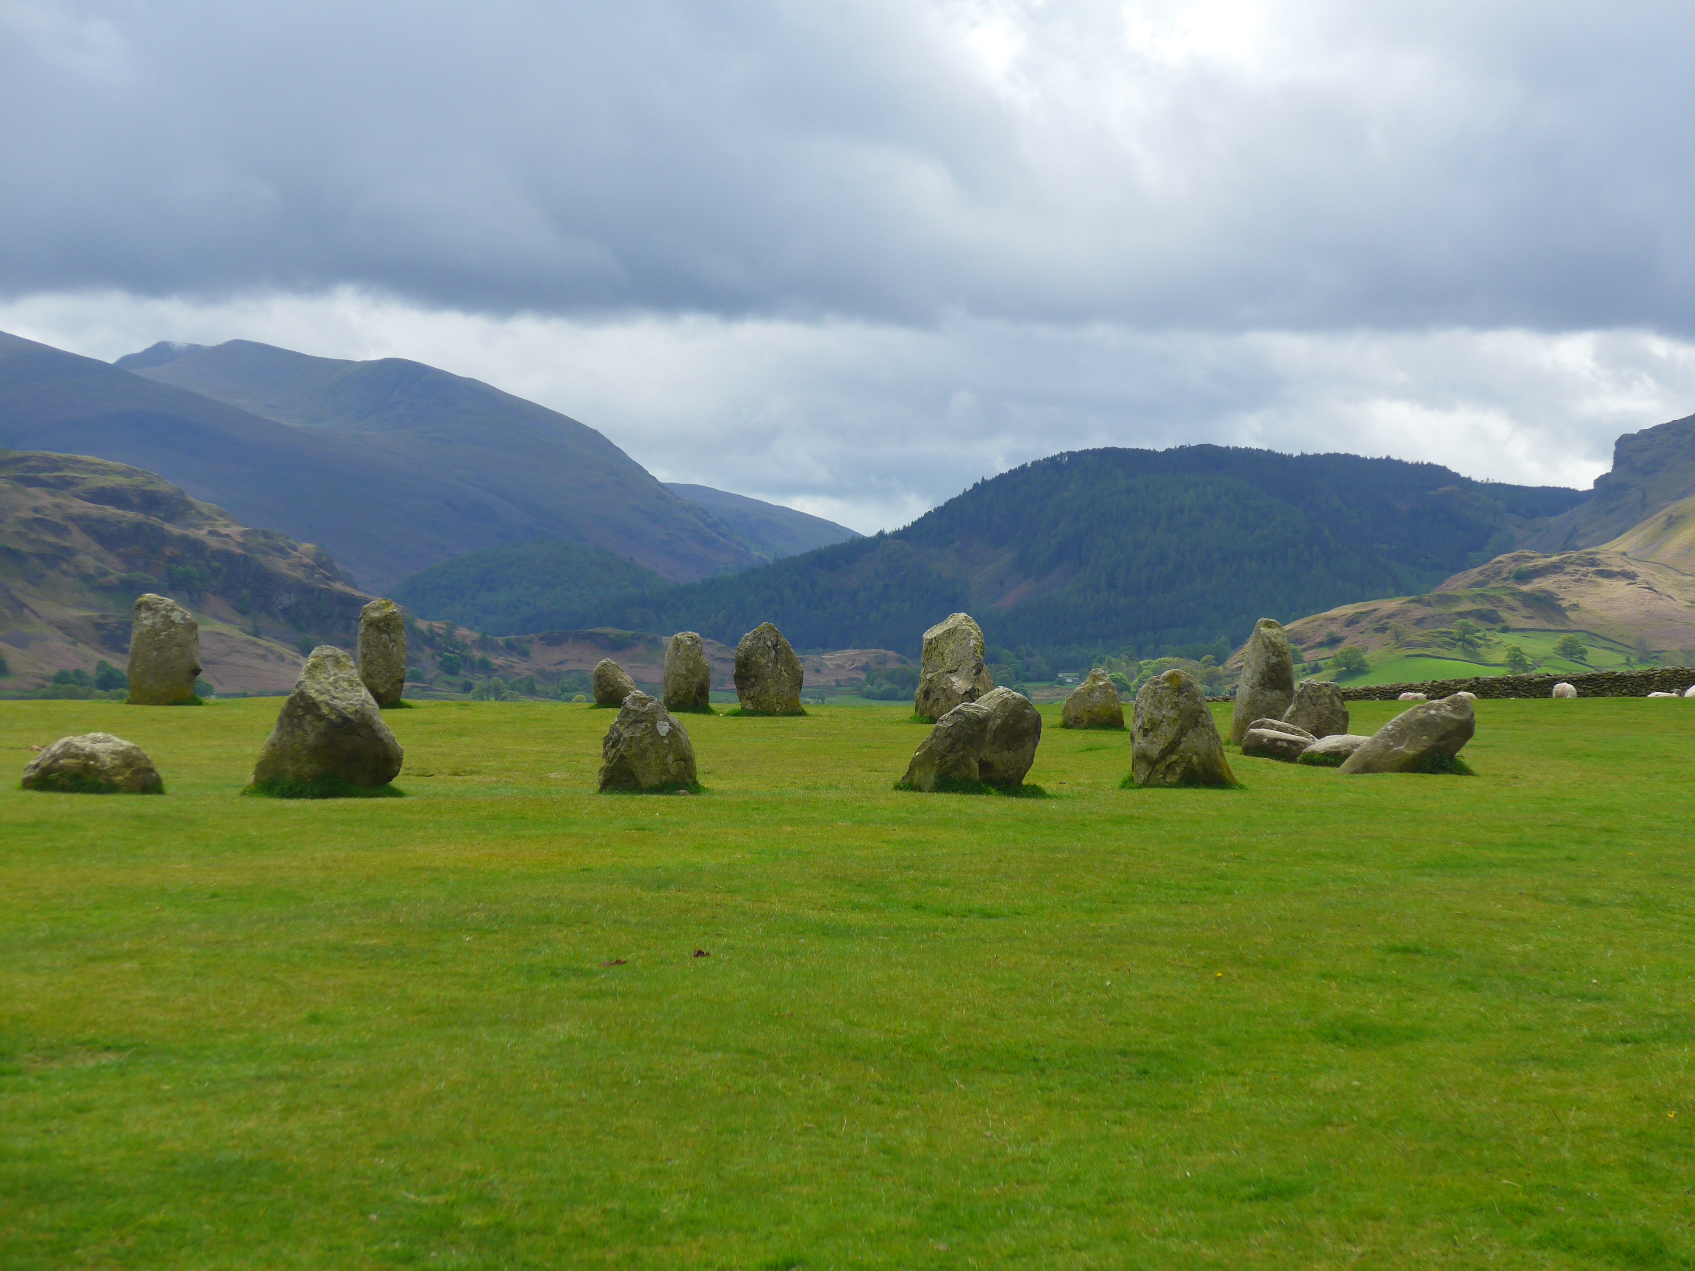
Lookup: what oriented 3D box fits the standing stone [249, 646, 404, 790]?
[{"bbox_3d":[-4.526,0.713,31.900,1.357,1.254,0.900,0,0,-8],"label":"standing stone"}]

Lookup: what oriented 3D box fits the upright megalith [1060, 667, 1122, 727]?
[{"bbox_3d":[3.322,0.853,49.800,0.880,0.826,0.650,0,0,4],"label":"upright megalith"}]

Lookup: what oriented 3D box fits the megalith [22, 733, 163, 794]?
[{"bbox_3d":[-6.385,1.081,31.065,1.199,0.515,0.886,0,0,-12],"label":"megalith"}]

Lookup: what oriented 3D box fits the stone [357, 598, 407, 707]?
[{"bbox_3d":[-7.552,0.269,59.586,0.816,1.762,0.730,0,0,-7],"label":"stone"}]

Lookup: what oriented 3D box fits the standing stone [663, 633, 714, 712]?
[{"bbox_3d":[-2.562,0.574,58.972,0.808,1.297,0.643,0,0,-2],"label":"standing stone"}]

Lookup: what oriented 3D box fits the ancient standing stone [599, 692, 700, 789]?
[{"bbox_3d":[-1.784,0.940,32.774,0.886,0.898,0.701,0,0,-3],"label":"ancient standing stone"}]

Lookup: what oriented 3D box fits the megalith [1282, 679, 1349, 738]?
[{"bbox_3d":[6.249,0.981,49.027,0.884,0.813,0.658,0,0,7],"label":"megalith"}]

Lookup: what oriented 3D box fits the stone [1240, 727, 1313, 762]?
[{"bbox_3d":[4.475,1.146,38.300,0.648,0.373,0.650,0,0,22],"label":"stone"}]

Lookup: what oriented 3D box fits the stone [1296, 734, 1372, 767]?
[{"bbox_3d":[4.943,1.167,37.200,0.805,0.335,0.600,0,0,8],"label":"stone"}]

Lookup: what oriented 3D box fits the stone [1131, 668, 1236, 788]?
[{"bbox_3d":[3.183,0.877,34.749,0.990,1.140,0.705,0,0,5],"label":"stone"}]

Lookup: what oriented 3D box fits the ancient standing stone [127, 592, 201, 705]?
[{"bbox_3d":[-10.907,0.211,58.619,1.205,1.754,0.897,0,0,-11],"label":"ancient standing stone"}]

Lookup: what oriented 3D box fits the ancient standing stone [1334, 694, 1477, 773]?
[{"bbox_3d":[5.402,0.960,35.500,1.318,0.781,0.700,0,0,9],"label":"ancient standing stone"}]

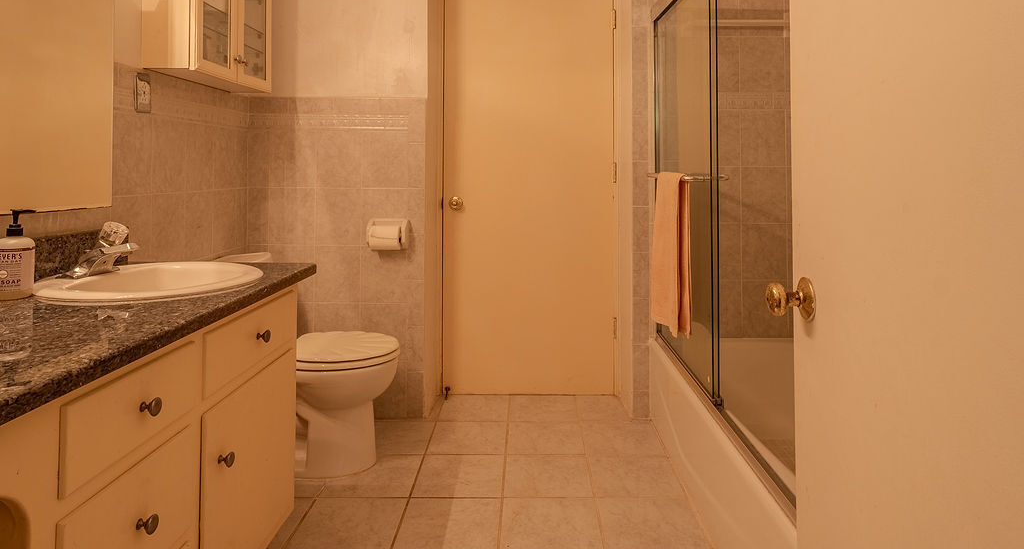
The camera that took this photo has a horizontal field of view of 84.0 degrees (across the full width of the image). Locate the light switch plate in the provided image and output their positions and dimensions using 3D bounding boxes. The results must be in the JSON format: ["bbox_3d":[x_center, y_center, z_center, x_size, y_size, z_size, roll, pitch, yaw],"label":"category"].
[{"bbox_3d":[-1.159,-0.569,1.790,0.012,0.118,0.072,-1,9,2],"label":"light switch plate"}]

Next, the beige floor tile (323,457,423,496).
[{"bbox_3d":[-0.499,0.736,2.073,0.313,0.012,0.296,-1,10,2],"label":"beige floor tile"}]

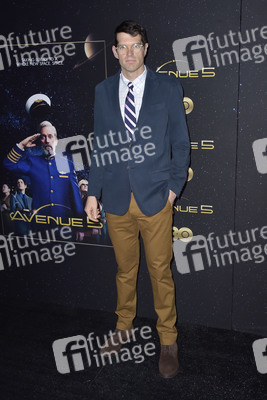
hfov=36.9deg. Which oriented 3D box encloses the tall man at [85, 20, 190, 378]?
[{"bbox_3d":[0.029,0.013,2.264,0.570,1.900,0.380,3,13,20],"label":"tall man"}]

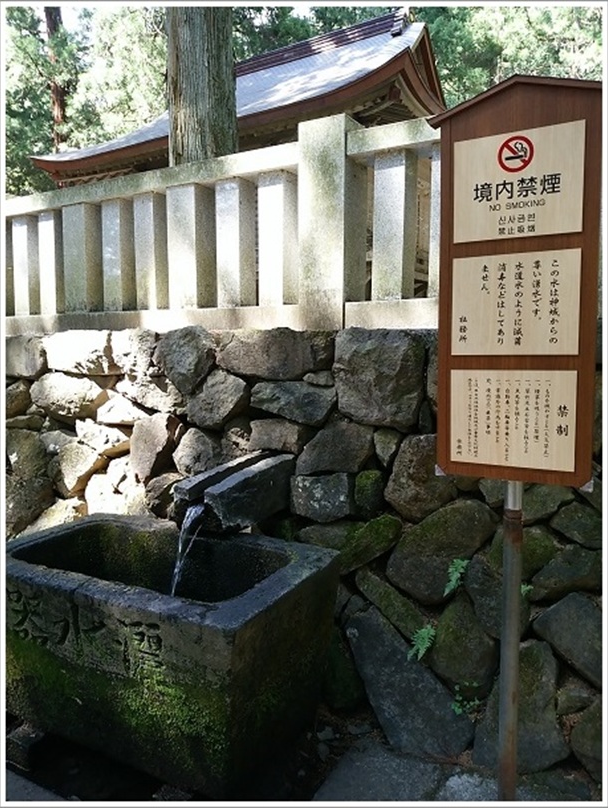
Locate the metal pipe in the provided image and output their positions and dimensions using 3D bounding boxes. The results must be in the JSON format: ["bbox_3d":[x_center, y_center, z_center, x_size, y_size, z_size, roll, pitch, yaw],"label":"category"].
[{"bbox_3d":[0.666,0.781,1.951,0.060,1.074,0.060,3,6,30],"label":"metal pipe"}]

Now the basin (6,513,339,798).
[{"bbox_3d":[-0.621,0.861,2.411,1.328,0.512,0.793,2,5,26],"label":"basin"}]

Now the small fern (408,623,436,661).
[{"bbox_3d":[0.457,0.927,2.364,0.112,0.143,0.080,3,6,30],"label":"small fern"}]

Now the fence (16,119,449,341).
[{"bbox_3d":[-0.570,-0.819,3.151,2.807,0.915,0.200,2,5,29],"label":"fence"}]

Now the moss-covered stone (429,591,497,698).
[{"bbox_3d":[0.616,0.942,2.363,0.271,0.415,0.220,3,6,30],"label":"moss-covered stone"}]

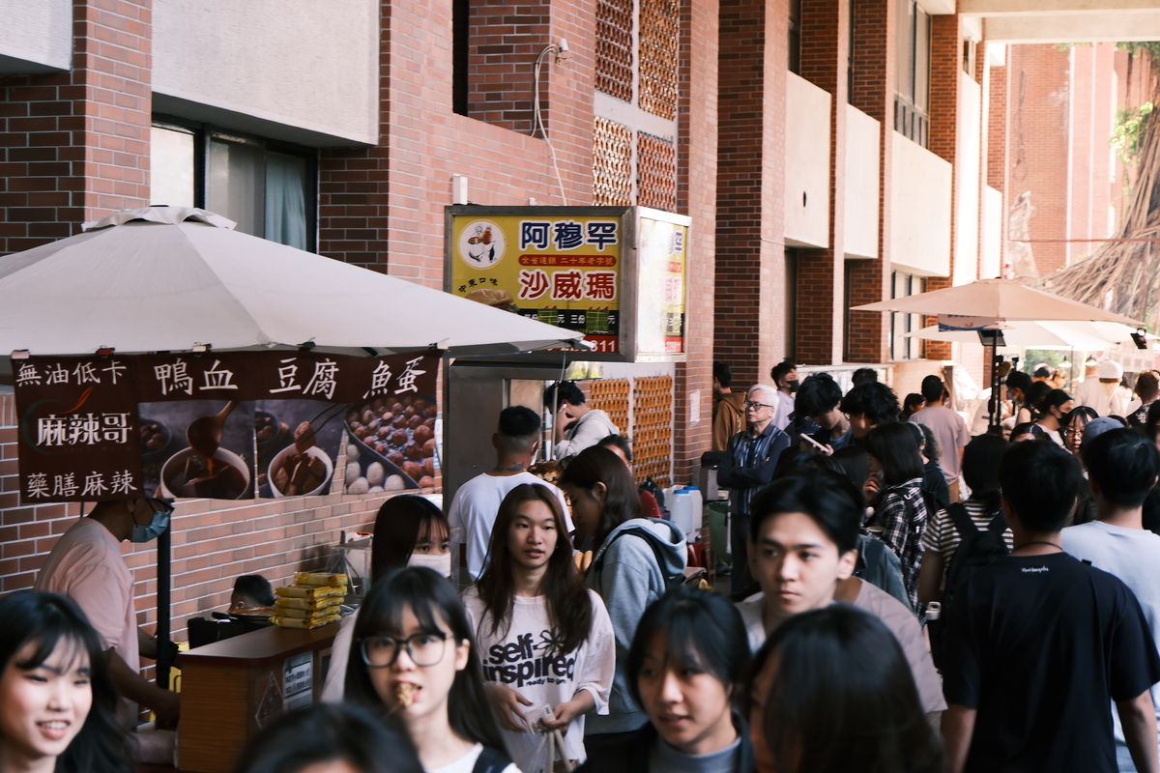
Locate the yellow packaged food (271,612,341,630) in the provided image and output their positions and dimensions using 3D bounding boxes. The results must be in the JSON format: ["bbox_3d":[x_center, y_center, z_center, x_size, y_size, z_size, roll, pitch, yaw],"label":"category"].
[{"bbox_3d":[-0.815,0.693,6.714,0.125,0.032,0.200,1,1,19],"label":"yellow packaged food"}]

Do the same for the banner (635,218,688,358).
[{"bbox_3d":[0.346,-0.454,10.279,0.080,0.650,0.800,1,1,17],"label":"banner"}]

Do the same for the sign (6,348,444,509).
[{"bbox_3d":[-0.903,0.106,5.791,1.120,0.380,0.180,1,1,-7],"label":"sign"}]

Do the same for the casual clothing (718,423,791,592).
[{"bbox_3d":[1.041,0.923,13.514,0.460,1.400,0.290,1,1,27],"label":"casual clothing"}]

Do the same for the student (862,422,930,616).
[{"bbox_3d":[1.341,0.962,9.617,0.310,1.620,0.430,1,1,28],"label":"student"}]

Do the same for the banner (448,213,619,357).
[{"bbox_3d":[-0.193,-0.481,10.364,0.869,0.684,0.100,1,1,17],"label":"banner"}]

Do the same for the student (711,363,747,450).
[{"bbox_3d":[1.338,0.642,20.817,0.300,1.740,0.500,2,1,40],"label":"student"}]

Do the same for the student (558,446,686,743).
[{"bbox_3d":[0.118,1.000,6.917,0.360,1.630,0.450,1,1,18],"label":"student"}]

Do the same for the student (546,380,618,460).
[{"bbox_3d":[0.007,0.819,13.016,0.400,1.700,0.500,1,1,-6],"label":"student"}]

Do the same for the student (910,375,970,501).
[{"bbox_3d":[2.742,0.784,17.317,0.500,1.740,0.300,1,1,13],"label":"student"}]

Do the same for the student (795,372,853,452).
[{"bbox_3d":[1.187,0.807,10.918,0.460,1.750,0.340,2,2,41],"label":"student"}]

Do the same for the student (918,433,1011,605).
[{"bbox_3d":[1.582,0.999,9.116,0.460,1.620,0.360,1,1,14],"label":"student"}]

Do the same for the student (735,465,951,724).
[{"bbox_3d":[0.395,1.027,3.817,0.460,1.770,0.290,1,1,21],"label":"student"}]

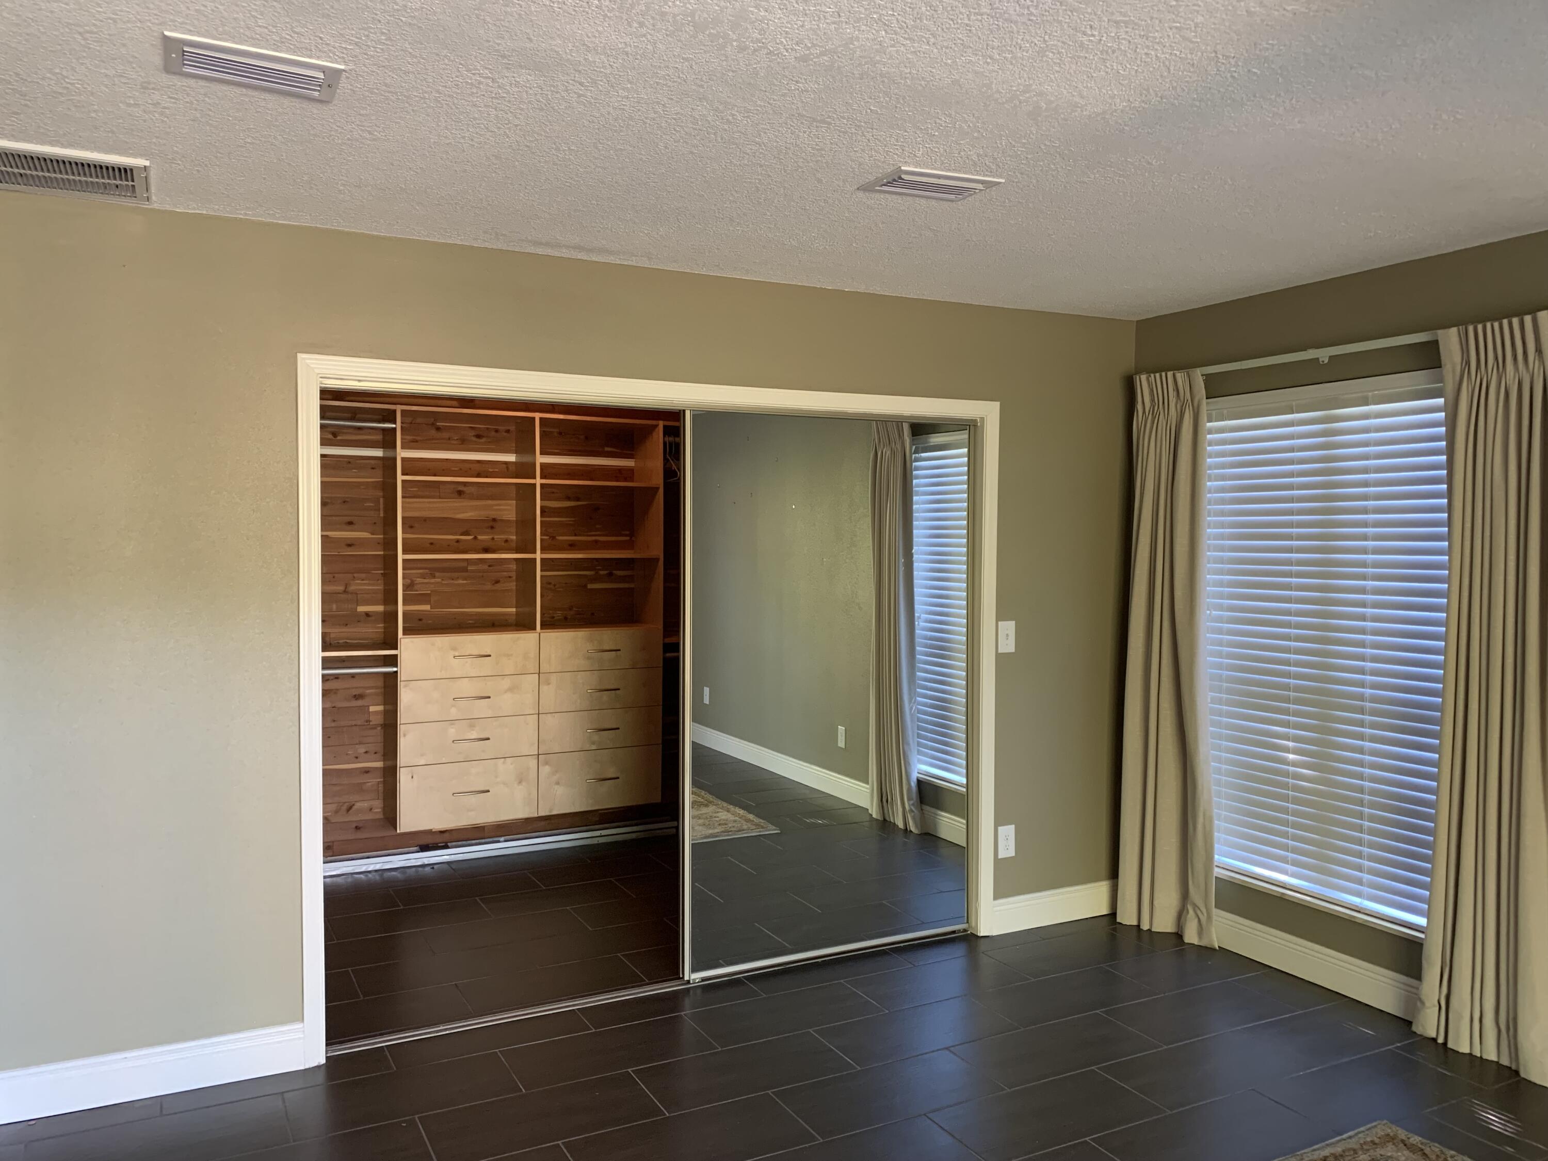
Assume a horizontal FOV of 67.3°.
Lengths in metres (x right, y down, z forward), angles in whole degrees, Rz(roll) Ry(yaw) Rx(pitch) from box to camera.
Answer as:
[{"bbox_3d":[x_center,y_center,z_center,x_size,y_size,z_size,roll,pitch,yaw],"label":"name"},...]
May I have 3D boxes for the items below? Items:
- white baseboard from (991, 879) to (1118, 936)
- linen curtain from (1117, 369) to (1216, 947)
[{"bbox_3d":[1.168,1.324,4.712,0.723,0.142,0.020,-1,2,-27],"label":"white baseboard"},{"bbox_3d":[1.546,0.294,4.548,0.145,2.205,0.405,-1,2,-27],"label":"linen curtain"}]

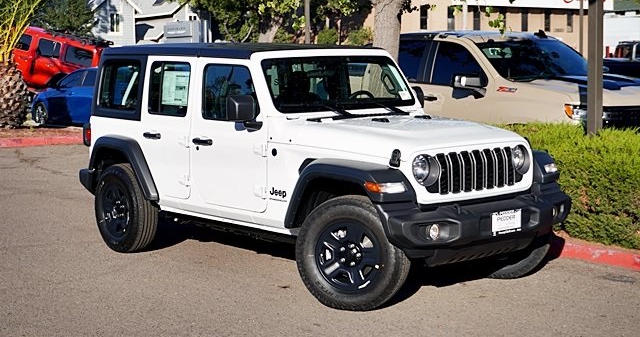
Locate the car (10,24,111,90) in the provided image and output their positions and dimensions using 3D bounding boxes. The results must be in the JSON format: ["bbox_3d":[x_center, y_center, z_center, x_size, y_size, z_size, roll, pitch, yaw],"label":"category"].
[{"bbox_3d":[-8.214,-3.063,31.078,4.750,1.980,1.980,15,7,1],"label":"car"}]

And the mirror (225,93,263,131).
[{"bbox_3d":[-0.578,-0.432,8.577,0.240,0.260,0.135,-6,8,-41],"label":"mirror"}]

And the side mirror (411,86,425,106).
[{"bbox_3d":[0.787,-0.569,9.774,0.240,0.260,0.135,-6,8,-41],"label":"side mirror"}]

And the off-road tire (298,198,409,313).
[{"bbox_3d":[0.235,0.593,7.936,0.800,0.790,0.250,3,7,27],"label":"off-road tire"}]

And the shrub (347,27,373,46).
[{"bbox_3d":[1.714,-5.570,48.000,1.150,1.000,1.100,0,6,0],"label":"shrub"}]

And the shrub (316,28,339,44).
[{"bbox_3d":[0.321,-5.570,48.000,0.950,1.000,0.950,0,6,0],"label":"shrub"}]

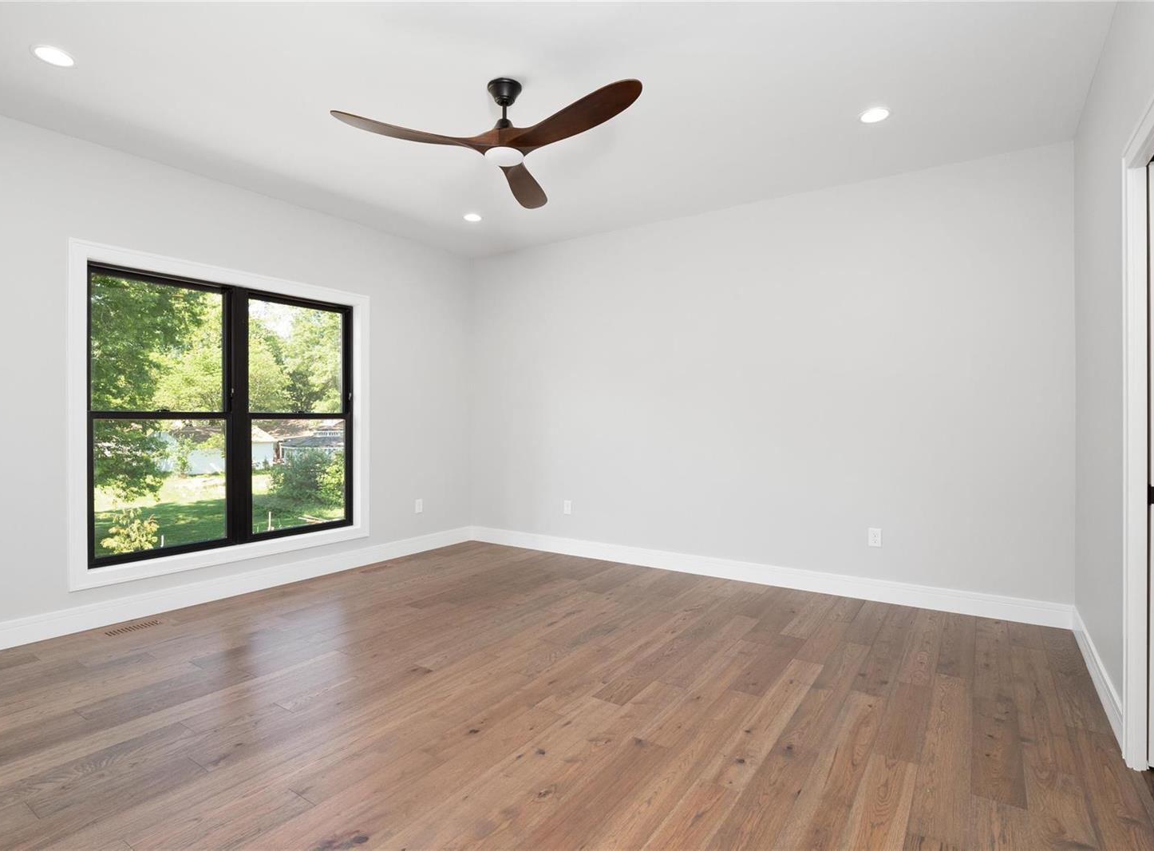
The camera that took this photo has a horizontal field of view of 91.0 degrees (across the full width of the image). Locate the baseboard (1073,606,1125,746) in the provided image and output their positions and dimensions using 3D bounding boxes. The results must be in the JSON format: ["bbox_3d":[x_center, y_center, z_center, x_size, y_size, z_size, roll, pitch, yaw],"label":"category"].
[{"bbox_3d":[2.353,1.074,2.576,0.017,0.144,1.412,0,1,36],"label":"baseboard"}]

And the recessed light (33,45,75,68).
[{"bbox_3d":[-2.241,-1.587,2.429,0.147,0.020,0.147,0,1,36],"label":"recessed light"}]

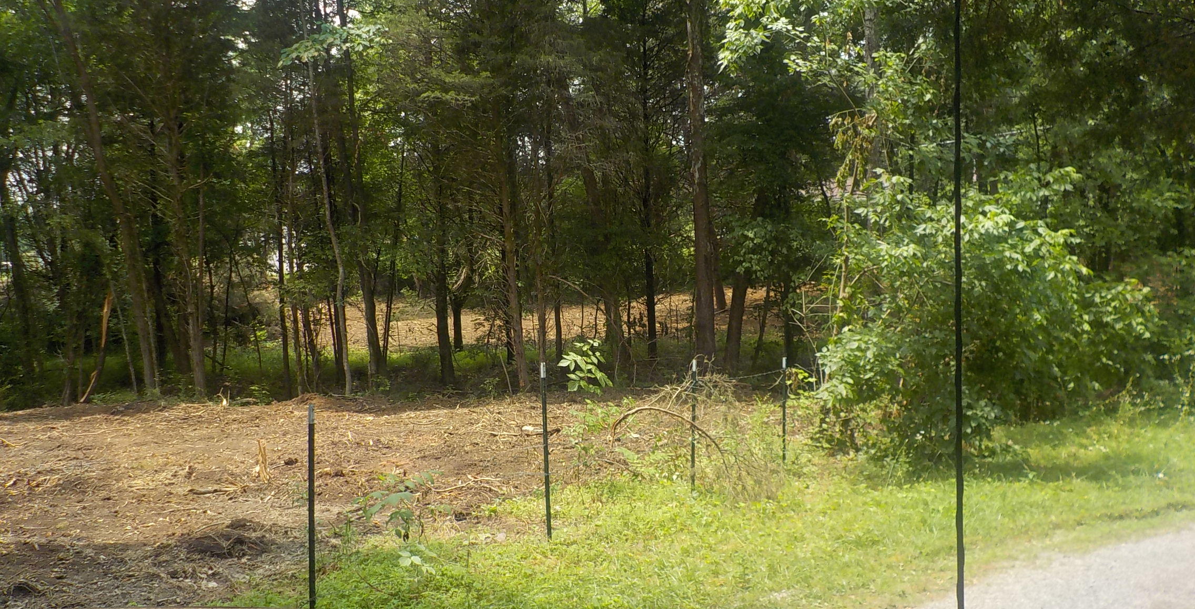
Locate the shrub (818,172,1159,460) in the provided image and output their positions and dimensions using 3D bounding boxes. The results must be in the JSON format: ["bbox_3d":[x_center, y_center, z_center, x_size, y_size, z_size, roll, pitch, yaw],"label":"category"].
[{"bbox_3d":[5.219,0.157,13.900,4.300,3.650,3.300,-1,-1,0],"label":"shrub"}]

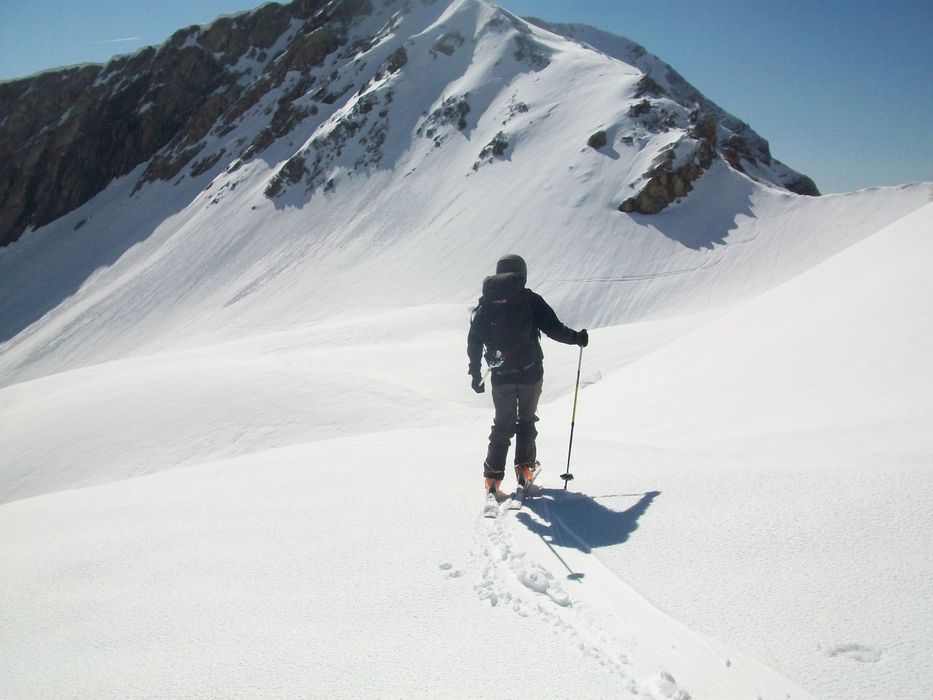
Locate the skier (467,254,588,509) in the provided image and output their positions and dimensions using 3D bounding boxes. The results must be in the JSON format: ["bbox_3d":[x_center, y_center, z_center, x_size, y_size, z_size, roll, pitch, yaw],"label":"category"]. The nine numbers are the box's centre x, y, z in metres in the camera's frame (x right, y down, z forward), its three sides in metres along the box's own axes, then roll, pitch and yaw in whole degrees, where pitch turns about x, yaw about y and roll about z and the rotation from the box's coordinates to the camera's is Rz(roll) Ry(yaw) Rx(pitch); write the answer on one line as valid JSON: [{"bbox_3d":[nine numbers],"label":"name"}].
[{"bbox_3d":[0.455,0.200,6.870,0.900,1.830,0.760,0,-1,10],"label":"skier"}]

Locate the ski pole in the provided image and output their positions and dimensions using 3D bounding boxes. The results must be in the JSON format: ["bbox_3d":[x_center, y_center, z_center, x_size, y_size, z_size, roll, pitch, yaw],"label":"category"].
[{"bbox_3d":[0.826,0.470,7.010,0.100,1.231,0.100,7,4,10],"label":"ski pole"}]

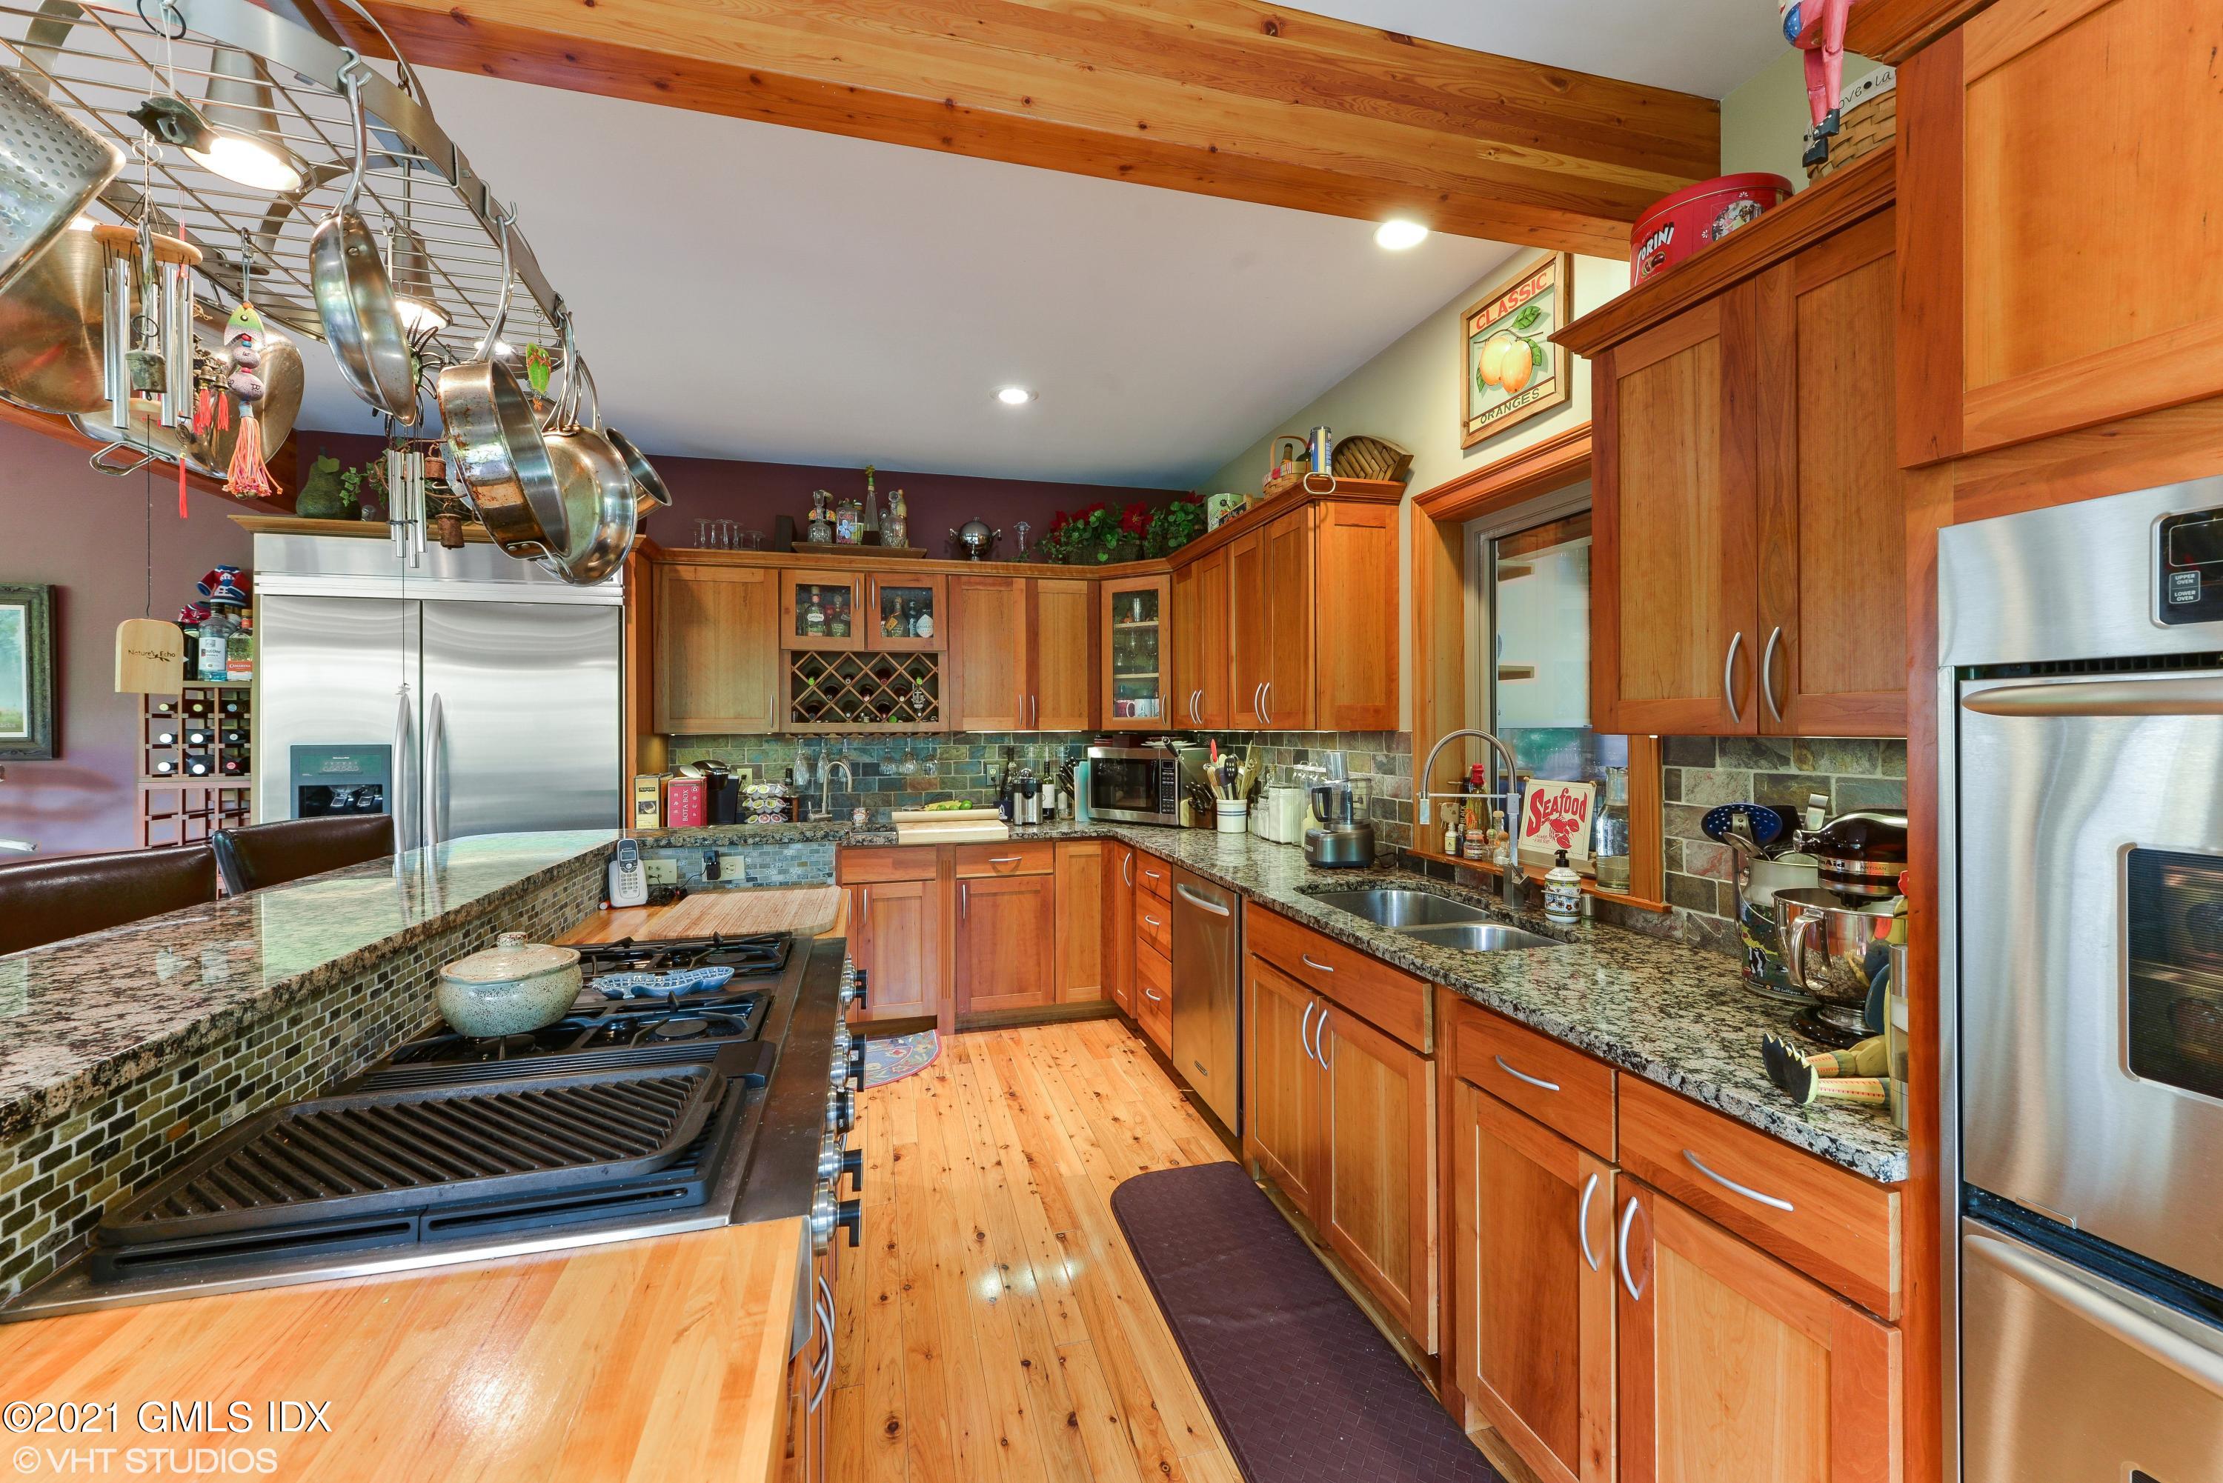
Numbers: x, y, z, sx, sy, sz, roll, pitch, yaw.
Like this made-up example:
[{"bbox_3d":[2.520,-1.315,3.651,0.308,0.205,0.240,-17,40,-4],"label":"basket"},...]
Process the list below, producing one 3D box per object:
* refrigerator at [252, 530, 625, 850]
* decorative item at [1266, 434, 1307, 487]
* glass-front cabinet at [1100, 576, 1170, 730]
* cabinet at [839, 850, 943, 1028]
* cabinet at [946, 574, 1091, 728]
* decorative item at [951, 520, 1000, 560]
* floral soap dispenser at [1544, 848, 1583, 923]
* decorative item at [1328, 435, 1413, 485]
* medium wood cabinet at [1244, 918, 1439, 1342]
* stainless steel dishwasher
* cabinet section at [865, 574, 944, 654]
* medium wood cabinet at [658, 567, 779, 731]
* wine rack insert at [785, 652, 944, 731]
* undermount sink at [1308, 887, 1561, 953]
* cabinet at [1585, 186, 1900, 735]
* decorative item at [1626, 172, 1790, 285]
[{"bbox_3d":[-2.627,0.280,3.620,1.220,2.120,0.630,-1,1,-15],"label":"refrigerator"},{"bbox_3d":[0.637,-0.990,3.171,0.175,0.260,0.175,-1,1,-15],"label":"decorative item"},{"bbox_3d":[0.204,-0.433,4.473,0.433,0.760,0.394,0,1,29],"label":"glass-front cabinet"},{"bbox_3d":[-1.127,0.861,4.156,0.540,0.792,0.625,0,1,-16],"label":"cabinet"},{"bbox_3d":[-0.482,-0.431,4.478,0.724,0.760,0.325,0,1,-16],"label":"cabinet"},{"bbox_3d":[-0.662,-0.961,4.217,0.240,0.245,0.170,-1,1,-15],"label":"decorative item"},{"bbox_3d":[1.019,0.324,1.947,0.080,0.163,0.080,-1,1,-21],"label":"floral soap dispenser"},{"bbox_3d":[0.879,-0.953,3.003,0.099,0.236,0.404,0,1,-16],"label":"decorative item"},{"bbox_3d":[0.834,0.881,2.309,0.620,0.792,0.935,0,1,-16],"label":"medium wood cabinet"},{"bbox_3d":[0.585,0.813,2.896,0.600,0.745,0.595,-1,1,-15],"label":"stainless steel dishwasher"},{"bbox_3d":[-1.024,-0.620,4.319,0.384,0.368,0.330,-1,1,-15],"label":"cabinet section"},{"bbox_3d":[-1.781,-0.410,3.982,0.510,0.745,0.315,-1,1,-15],"label":"medium wood cabinet"},{"bbox_3d":[-1.207,-0.236,4.264,0.724,0.376,0.305,0,1,-16],"label":"wine rack insert"},{"bbox_3d":[0.740,0.504,2.085,0.420,0.200,0.780,-1,1,-15],"label":"undermount sink"},{"bbox_3d":[1.223,-0.397,1.461,0.319,0.770,0.704,0,1,-16],"label":"cabinet"},{"bbox_3d":[1.118,-0.895,1.625,0.246,0.182,0.246,-1,1,-40],"label":"decorative item"}]

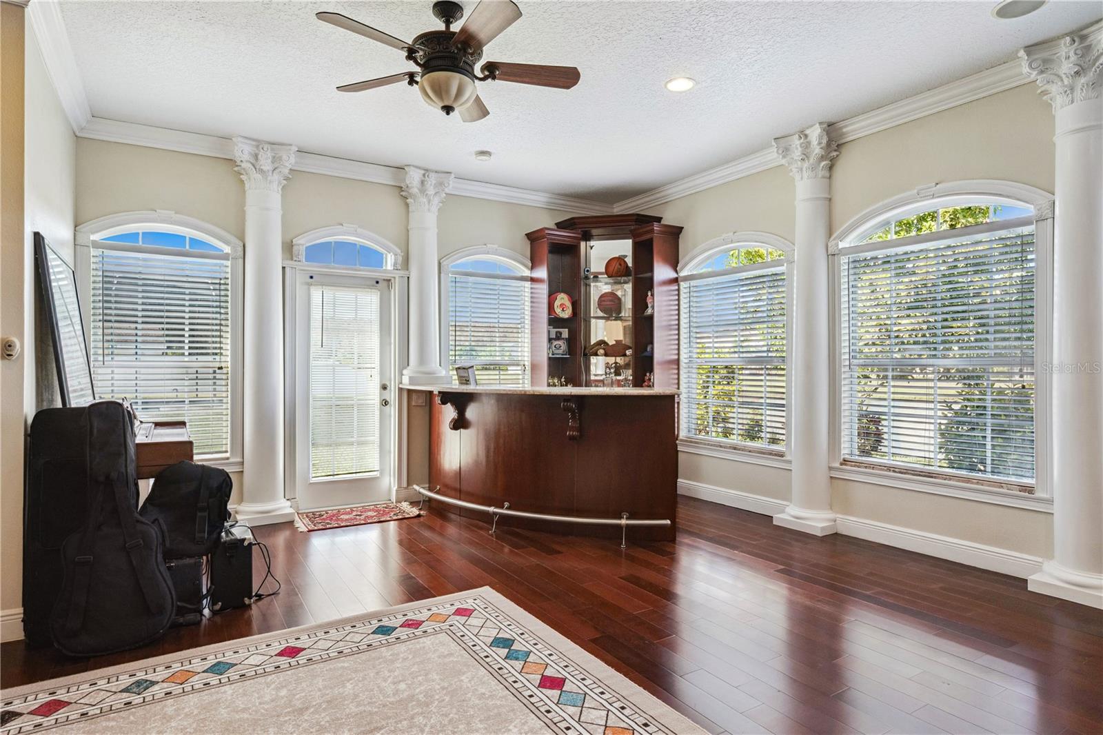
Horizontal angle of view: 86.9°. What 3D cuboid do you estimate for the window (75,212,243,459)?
[{"bbox_3d":[-3.007,-0.228,4.525,1.073,1.952,0.130,0,0,-29],"label":"window"}]

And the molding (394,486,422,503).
[{"bbox_3d":[-1.308,1.180,5.432,0.325,0.140,0.022,0,0,-29],"label":"molding"}]

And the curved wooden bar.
[{"bbox_3d":[-0.209,0.710,4.726,2.647,1.080,0.852,0,0,27],"label":"curved wooden bar"}]

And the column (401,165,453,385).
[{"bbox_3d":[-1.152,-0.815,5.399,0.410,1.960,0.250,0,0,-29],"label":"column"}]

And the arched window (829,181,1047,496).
[{"bbox_3d":[2.502,-0.225,3.865,0.130,1.960,1.338,0,0,-34],"label":"arched window"}]

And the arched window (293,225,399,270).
[{"bbox_3d":[-1.814,-1.076,5.192,0.920,0.365,0.120,0,0,-29],"label":"arched window"}]

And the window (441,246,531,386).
[{"bbox_3d":[-0.606,-0.228,5.844,1.070,1.965,0.130,0,0,-30],"label":"window"}]

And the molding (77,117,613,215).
[{"bbox_3d":[-1.339,-1.730,5.345,4.774,0.130,0.120,0,0,-29],"label":"molding"}]

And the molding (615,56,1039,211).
[{"bbox_3d":[1.706,-1.718,4.892,0.110,0.135,3.880,0,0,-34],"label":"molding"}]

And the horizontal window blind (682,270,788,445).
[{"bbox_3d":[1.628,-0.077,5.360,0.060,1.546,1.192,0,0,-34],"label":"horizontal window blind"}]

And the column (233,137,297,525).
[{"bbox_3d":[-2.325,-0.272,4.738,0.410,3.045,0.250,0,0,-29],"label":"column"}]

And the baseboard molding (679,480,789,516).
[{"bbox_3d":[1.594,1.174,5.270,0.022,0.152,1.225,0,0,-34],"label":"baseboard molding"}]

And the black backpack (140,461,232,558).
[{"bbox_3d":[-1.910,0.715,3.040,0.360,0.470,0.250,0,0,-16],"label":"black backpack"}]

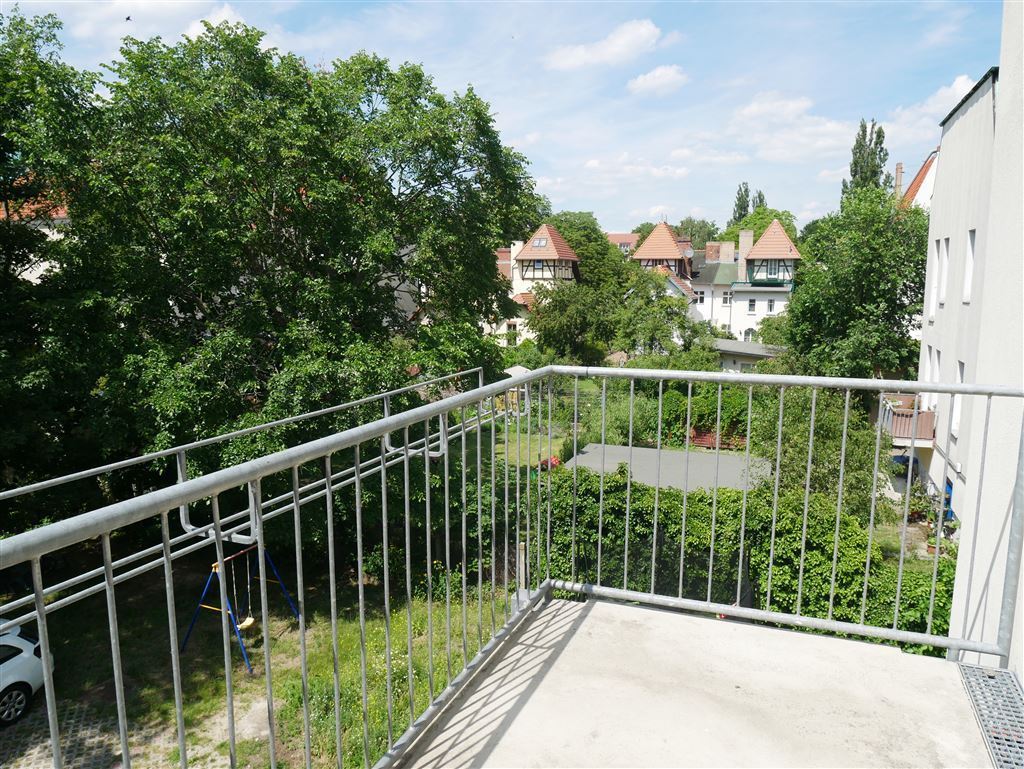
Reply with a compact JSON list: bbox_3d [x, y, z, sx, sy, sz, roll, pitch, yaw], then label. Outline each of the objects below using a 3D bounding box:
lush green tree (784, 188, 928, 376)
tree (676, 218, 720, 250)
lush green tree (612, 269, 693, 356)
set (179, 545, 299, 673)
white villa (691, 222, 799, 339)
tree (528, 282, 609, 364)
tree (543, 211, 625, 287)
[{"bbox_3d":[17.841,-4.386,36.754,7.451,11.250,6.800,4,10,25],"label":"lush green tree"},{"bbox_3d":[26.069,-16.143,100.702,7.000,14.815,7.000,2,9,14],"label":"tree"},{"bbox_3d":[10.474,-4.914,52.869,5.955,7.275,5.800,2,9,11],"label":"lush green tree"},{"bbox_3d":[-5.103,3.969,13.437,1.580,1.780,1.620,3,9,20],"label":"set"},{"bbox_3d":[20.944,-8.814,63.894,10.300,11.650,9.000,3,9,19],"label":"white villa"},{"bbox_3d":[4.226,-4.430,52.948,5.963,6.254,5.800,1,9,4],"label":"tree"},{"bbox_3d":[7.690,-11.893,77.084,9.116,13.579,8.800,1,9,6],"label":"tree"}]

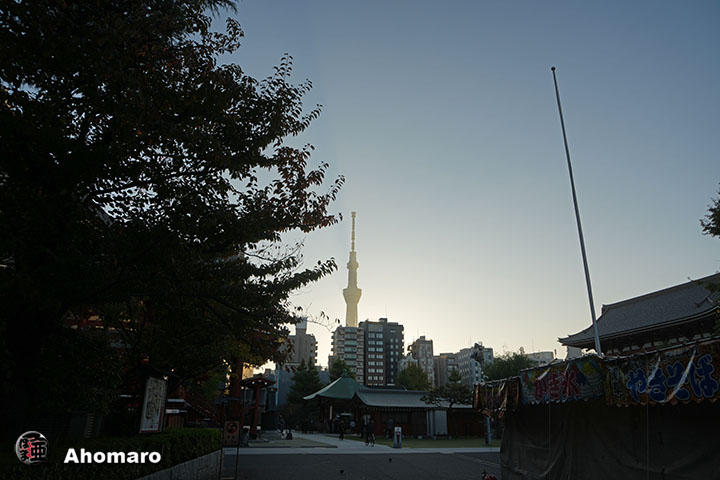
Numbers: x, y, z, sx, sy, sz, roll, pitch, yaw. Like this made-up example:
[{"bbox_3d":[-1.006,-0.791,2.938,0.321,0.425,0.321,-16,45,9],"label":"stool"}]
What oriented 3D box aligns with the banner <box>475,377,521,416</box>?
[{"bbox_3d":[3.062,3.495,10.732,0.100,0.650,2.600,3,-21,-6],"label":"banner"}]

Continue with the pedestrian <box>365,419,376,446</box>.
[{"bbox_3d":[0.644,11.981,29.977,0.580,1.670,0.600,7,-21,-17],"label":"pedestrian"}]

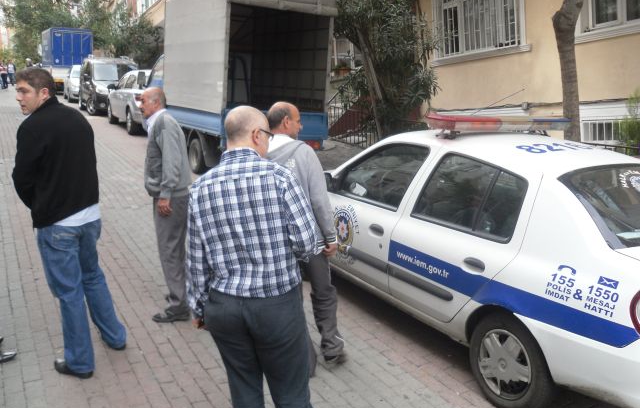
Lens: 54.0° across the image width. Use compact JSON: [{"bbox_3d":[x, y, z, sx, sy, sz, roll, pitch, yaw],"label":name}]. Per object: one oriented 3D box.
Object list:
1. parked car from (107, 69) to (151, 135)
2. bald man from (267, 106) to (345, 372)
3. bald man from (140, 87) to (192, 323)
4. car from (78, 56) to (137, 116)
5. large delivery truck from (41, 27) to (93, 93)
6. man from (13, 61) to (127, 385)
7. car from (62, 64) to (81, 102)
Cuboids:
[{"bbox_3d":[-4.335,-2.680,16.389,1.750,1.460,4.250,-3,13,-28],"label":"parked car"},{"bbox_3d":[-0.101,0.195,4.072,0.520,1.700,0.420,3,9,42],"label":"bald man"},{"bbox_3d":[-1.147,-0.003,4.641,0.380,1.700,0.500,-4,7,-5],"label":"bald man"},{"bbox_3d":[-7.445,-4.209,22.658,1.800,1.900,4.300,-3,13,-28],"label":"car"},{"bbox_3d":[-14.334,-7.940,35.400,2.200,3.400,6.300,-3,13,-28],"label":"large delivery truck"},{"bbox_3d":[-1.529,0.078,3.790,0.500,1.760,0.560,2,9,40],"label":"man"},{"bbox_3d":[-10.291,-5.255,27.667,1.740,1.490,4.300,-3,13,-28],"label":"car"}]

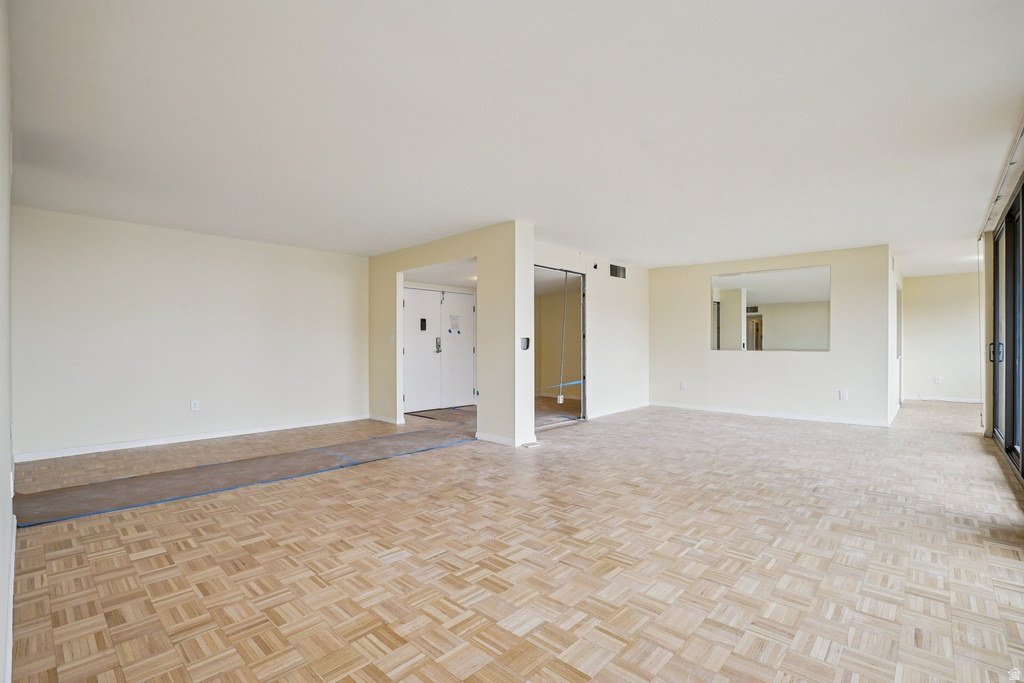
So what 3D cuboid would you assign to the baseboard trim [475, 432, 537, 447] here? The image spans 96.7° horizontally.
[{"bbox_3d":[-0.060,1.117,5.334,0.620,0.087,0.370,0,0,44],"label":"baseboard trim"}]

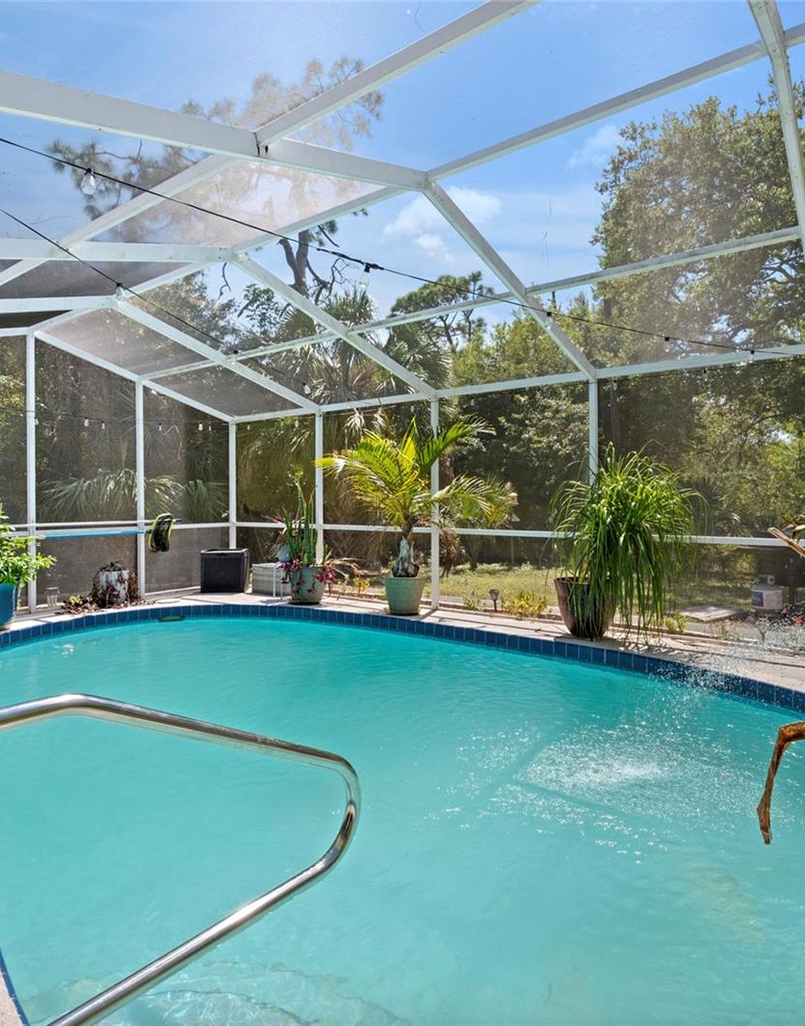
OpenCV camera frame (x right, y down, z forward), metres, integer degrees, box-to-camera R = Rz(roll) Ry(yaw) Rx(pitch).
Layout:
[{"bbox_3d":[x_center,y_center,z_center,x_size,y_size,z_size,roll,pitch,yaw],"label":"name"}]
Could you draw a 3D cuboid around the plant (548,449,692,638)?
[{"bbox_3d":[1.970,0.290,5.477,1.220,1.730,1.120,0,1,20],"label":"plant"}]

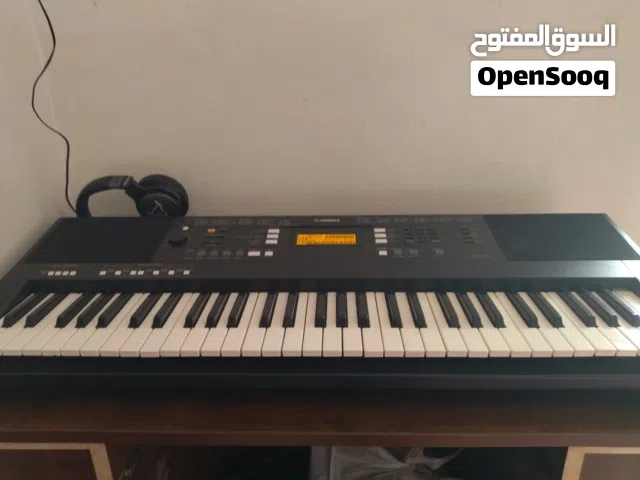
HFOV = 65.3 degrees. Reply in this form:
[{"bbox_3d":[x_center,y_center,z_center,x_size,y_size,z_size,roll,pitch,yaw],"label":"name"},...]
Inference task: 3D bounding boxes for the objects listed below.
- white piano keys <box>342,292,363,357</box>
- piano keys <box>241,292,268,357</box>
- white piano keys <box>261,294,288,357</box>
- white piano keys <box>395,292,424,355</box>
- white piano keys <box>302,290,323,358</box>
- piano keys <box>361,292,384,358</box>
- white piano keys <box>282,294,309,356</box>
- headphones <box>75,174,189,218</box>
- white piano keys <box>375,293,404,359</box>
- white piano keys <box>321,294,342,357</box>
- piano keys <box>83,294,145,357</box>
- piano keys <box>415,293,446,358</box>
[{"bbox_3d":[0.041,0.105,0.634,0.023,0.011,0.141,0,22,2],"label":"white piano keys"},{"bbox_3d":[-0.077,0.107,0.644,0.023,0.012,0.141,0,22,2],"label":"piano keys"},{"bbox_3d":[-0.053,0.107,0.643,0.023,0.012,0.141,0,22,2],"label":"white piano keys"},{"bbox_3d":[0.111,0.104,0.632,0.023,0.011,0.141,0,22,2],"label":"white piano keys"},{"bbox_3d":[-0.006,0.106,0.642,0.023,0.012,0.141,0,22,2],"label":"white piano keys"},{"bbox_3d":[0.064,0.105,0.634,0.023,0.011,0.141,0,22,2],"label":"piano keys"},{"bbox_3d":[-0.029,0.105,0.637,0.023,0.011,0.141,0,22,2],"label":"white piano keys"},{"bbox_3d":[-0.344,-0.032,0.936,0.190,0.176,0.068,0,22,2],"label":"headphones"},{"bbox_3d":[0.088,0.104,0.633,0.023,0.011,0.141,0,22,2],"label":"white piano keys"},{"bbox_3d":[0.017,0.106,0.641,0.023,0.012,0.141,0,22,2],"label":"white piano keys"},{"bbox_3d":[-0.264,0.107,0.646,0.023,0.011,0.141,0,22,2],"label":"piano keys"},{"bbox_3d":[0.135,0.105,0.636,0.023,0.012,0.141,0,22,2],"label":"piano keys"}]

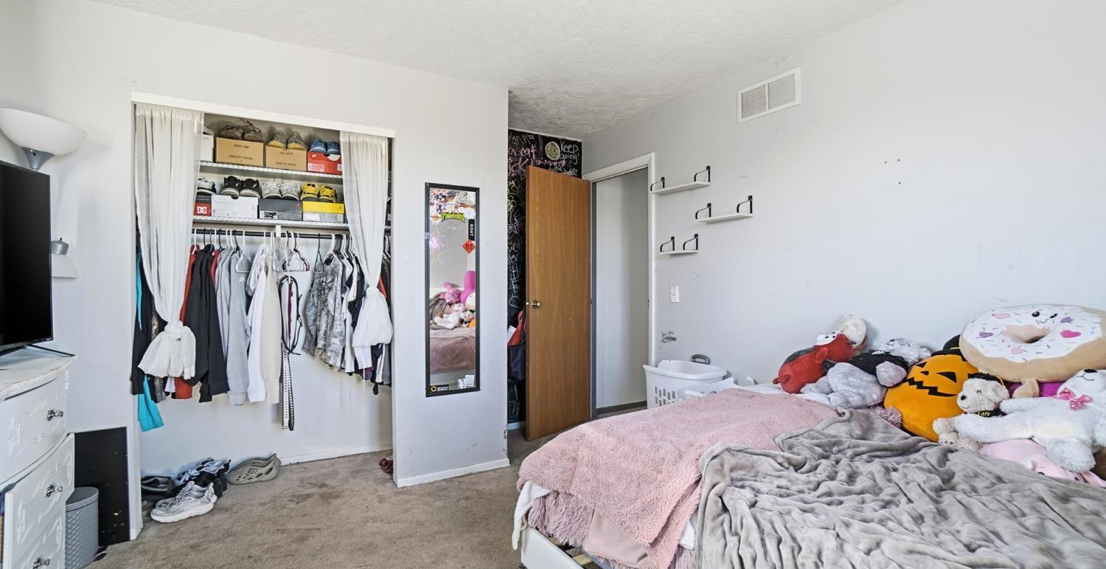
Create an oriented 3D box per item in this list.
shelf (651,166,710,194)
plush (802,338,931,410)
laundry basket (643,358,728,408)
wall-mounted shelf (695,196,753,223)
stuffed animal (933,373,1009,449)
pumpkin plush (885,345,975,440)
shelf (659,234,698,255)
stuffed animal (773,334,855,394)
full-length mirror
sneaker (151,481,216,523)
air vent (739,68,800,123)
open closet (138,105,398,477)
[{"bbox_3d":[0.835,-0.694,3.070,0.115,0.129,0.443,-1,2,-29],"label":"shelf"},{"bbox_3d":[1.317,0.376,1.936,0.430,0.250,0.280,-41,-17,29],"label":"plush"},{"bbox_3d":[0.818,0.860,2.798,0.370,0.700,0.490,-1,2,-44],"label":"laundry basket"},{"bbox_3d":[1.055,-0.466,2.850,0.131,0.129,0.314,0,0,-34],"label":"wall-mounted shelf"},{"bbox_3d":[1.395,0.425,1.535,0.163,0.229,0.141,0,0,2],"label":"stuffed animal"},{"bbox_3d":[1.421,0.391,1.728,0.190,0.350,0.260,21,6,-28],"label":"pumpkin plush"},{"bbox_3d":[0.863,-0.274,3.149,0.124,0.131,0.225,0,0,-34],"label":"shelf"},{"bbox_3d":[1.305,0.395,2.300,0.196,0.206,0.381,0,-38,-34],"label":"stuffed animal"},{"bbox_3d":[-0.624,0.033,2.889,0.347,1.308,0.023,0,0,-28],"label":"full-length mirror"},{"bbox_3d":[-1.964,1.151,2.465,0.293,0.126,0.106,0,0,-33],"label":"sneaker"},{"bbox_3d":[1.179,-1.038,2.544,0.020,0.189,0.385,-1,2,-29],"label":"air vent"},{"bbox_3d":[-1.592,0.159,2.698,1.180,2.105,0.660,-1,2,-29],"label":"open closet"}]

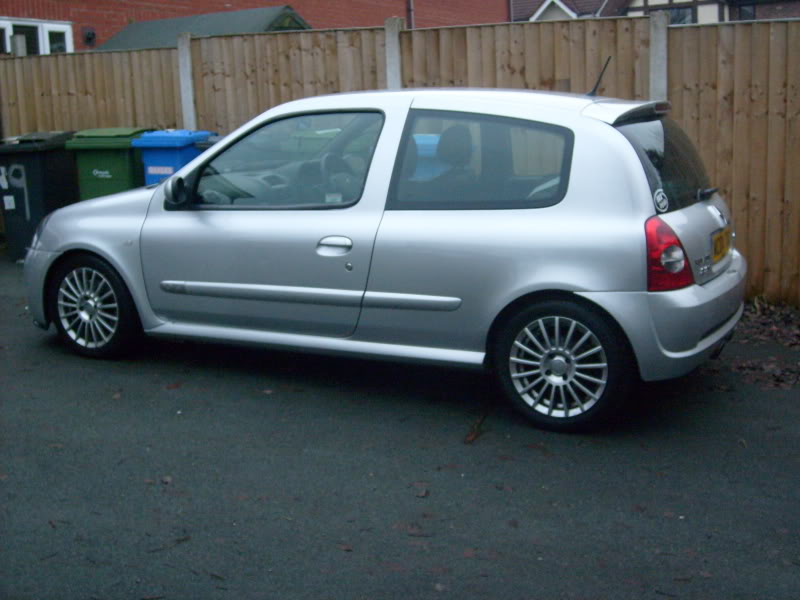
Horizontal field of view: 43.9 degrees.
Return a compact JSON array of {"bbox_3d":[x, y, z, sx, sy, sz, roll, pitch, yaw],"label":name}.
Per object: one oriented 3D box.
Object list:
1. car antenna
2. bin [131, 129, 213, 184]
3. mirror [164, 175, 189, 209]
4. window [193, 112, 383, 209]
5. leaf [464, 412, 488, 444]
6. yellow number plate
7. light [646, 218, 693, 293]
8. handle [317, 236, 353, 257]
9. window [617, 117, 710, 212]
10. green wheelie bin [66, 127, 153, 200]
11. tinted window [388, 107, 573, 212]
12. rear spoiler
[{"bbox_3d":[0.906,-1.010,4.503,0.025,0.200,0.025,35,23,17],"label":"car antenna"},{"bbox_3d":[-1.925,-0.925,8.620,0.510,1.060,0.600,2,11,18],"label":"bin"},{"bbox_3d":[-1.027,-0.504,4.595,0.090,0.145,0.180,4,11,18],"label":"mirror"},{"bbox_3d":[-0.524,-0.631,4.522,0.971,0.420,0.060,3,-8,27],"label":"window"},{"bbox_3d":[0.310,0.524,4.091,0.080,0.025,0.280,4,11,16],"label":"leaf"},{"bbox_3d":[1.423,-0.249,4.387,0.020,0.113,0.520,2,10,26],"label":"yellow number plate"},{"bbox_3d":[1.045,-0.180,3.852,0.170,0.280,0.210,6,12,26],"label":"light"},{"bbox_3d":[-0.285,-0.233,4.332,0.183,0.090,0.050,6,12,26],"label":"handle"},{"bbox_3d":[1.221,-0.622,4.418,0.090,0.420,1.190,-25,-2,28],"label":"window"},{"bbox_3d":[-2.455,-0.930,8.600,0.555,1.070,0.680,-1,10,1],"label":"green wheelie bin"},{"bbox_3d":[0.326,-0.583,4.115,0.773,0.447,0.050,4,-8,24],"label":"tinted window"},{"bbox_3d":[1.071,-0.839,4.452,0.240,0.110,1.130,6,12,26],"label":"rear spoiler"}]

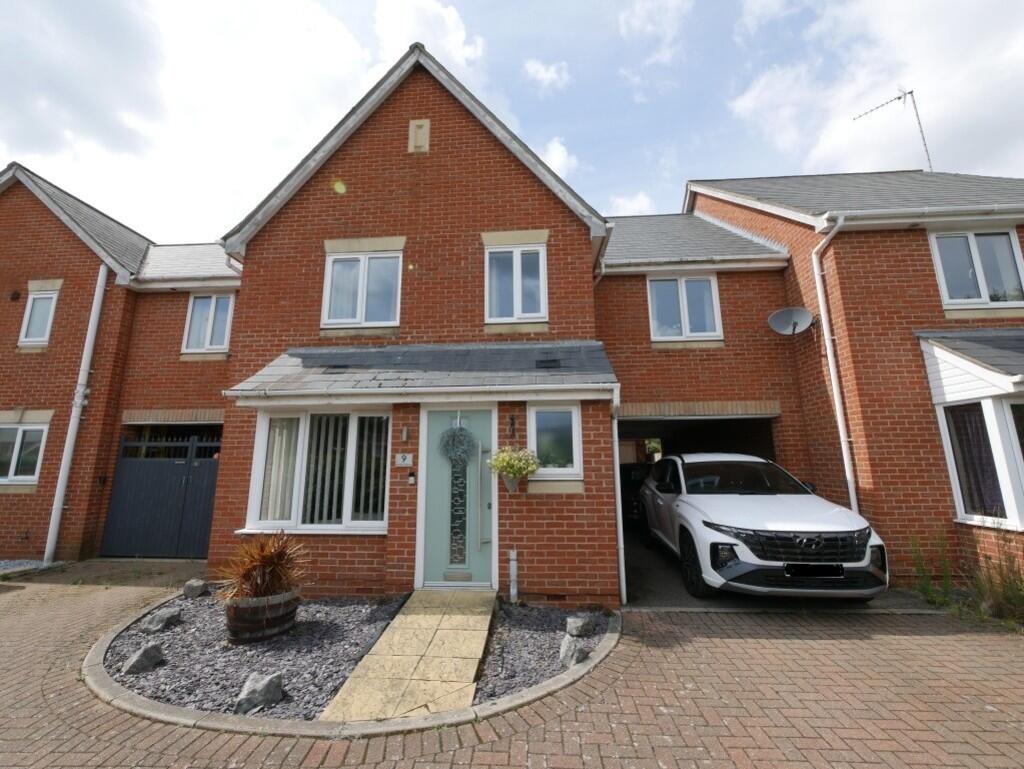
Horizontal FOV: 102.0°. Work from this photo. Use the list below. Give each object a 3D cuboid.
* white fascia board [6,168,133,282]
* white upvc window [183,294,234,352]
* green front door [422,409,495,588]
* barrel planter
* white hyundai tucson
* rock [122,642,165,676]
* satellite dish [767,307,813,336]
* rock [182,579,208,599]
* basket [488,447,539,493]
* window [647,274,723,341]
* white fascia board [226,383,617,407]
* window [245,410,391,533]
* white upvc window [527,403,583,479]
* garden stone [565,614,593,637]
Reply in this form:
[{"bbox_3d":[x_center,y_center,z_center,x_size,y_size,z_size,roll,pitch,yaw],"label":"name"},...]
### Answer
[{"bbox_3d":[-8.436,-3.017,7.855,3.600,0.250,0.080,38,-6,9],"label":"white fascia board"},{"bbox_3d":[-5.659,-1.155,7.727,0.910,1.150,0.080,-1,-11,4],"label":"white upvc window"},{"bbox_3d":[-0.618,1.261,4.730,0.826,1.946,0.070,-1,-10,3],"label":"green front door"},{"bbox_3d":[-2.382,2.165,3.975,0.630,0.380,0.630,-1,-11,4],"label":"barrel planter"},{"bbox_3d":[3.193,1.835,6.069,1.865,1.650,4.500,-2,-11,10],"label":"white hyundai tucson"},{"bbox_3d":[-2.921,2.139,3.291,0.300,0.180,0.240,8,-14,-38],"label":"rock"},{"bbox_3d":[4.141,-0.956,6.167,0.620,0.450,0.280,-6,-12,25],"label":"satellite dish"},{"bbox_3d":[-3.846,2.482,5.061,0.310,0.190,0.250,7,-13,-35],"label":"rock"},{"bbox_3d":[0.016,0.919,4.479,0.510,0.470,0.460,-1,-11,4],"label":"basket"},{"bbox_3d":[2.973,-1.342,7.155,1.200,1.180,0.100,-1,-11,4],"label":"window"},{"bbox_3d":[-1.088,0.121,4.697,4.460,0.165,0.100,-1,-11,4],"label":"white fascia board"},{"bbox_3d":[-2.344,1.045,5.050,1.755,1.475,0.120,-1,-10,3],"label":"window"},{"bbox_3d":[0.492,0.639,4.767,0.627,0.892,0.090,-1,-10,3],"label":"white upvc window"},{"bbox_3d":[0.631,2.187,3.789,0.240,0.135,0.210,-1,-10,3],"label":"garden stone"}]

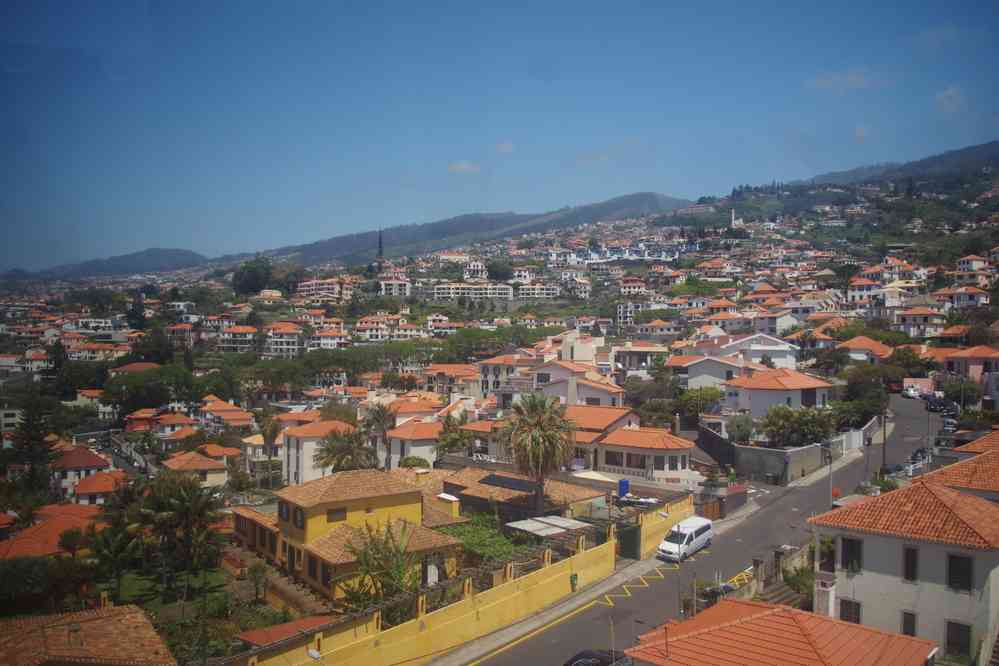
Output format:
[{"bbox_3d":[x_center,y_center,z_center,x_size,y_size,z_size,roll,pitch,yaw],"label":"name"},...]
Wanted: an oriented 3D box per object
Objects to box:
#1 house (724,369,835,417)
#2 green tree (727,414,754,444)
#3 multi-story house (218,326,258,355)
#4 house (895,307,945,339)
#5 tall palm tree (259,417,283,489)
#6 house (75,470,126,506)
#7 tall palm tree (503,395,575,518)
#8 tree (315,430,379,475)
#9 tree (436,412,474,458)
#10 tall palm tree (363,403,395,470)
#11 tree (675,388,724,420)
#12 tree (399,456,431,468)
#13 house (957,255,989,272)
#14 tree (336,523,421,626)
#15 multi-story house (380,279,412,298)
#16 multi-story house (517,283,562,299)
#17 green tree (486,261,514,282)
[{"bbox_3d":[32.280,7.490,87.000,9.500,6.600,8.500,0,2,-24],"label":"house"},{"bbox_3d":[24.930,10.086,77.500,2.900,3.200,2.800,1,0,0],"label":"green tree"},{"bbox_3d":[-112.176,2.901,322.000,13.800,12.300,12.000,0,4,4],"label":"multi-story house"},{"bbox_3d":[113.241,-2.831,202.000,12.500,8.500,10.500,1,0,12],"label":"house"},{"bbox_3d":[-29.950,15.630,98.000,3.100,9.300,3.100,1,2,0],"label":"tall palm tree"},{"bbox_3d":[-53.123,20.822,100.000,6.500,5.200,6.500,1,0,-14],"label":"house"},{"bbox_3d":[3.259,10.354,62.597,6.000,11.024,6.000,0,4,3],"label":"tall palm tree"},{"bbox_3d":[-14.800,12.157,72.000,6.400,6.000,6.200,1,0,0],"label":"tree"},{"bbox_3d":[-4.962,11.170,80.809,4.100,5.244,4.100,0,4,-4],"label":"tree"},{"bbox_3d":[-12.183,11.226,76.704,3.500,8.298,3.500,-1,4,-9],"label":"tall palm tree"},{"bbox_3d":[24.150,8.470,90.000,5.600,4.100,5.000,1,2,15],"label":"tree"},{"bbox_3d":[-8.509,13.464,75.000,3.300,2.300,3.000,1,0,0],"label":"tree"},{"bbox_3d":[195.720,-28.550,310.000,9.000,8.000,9.000,-1,3,-41],"label":"house"},{"bbox_3d":[-8.156,16.278,50.500,5.600,7.000,5.200,1,0,0],"label":"tree"},{"bbox_3d":[-66.353,-28.392,478.000,20.000,12.000,13.000,1,0,-6],"label":"multi-story house"},{"bbox_3d":[25.200,-26.775,472.000,27.500,9.800,11.000,0,4,0],"label":"multi-story house"},{"bbox_3d":[0.673,-40.893,504.423,18.500,15.771,18.500,0,4,0],"label":"green tree"}]

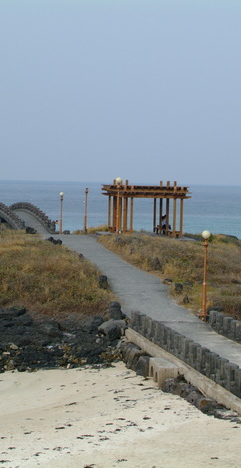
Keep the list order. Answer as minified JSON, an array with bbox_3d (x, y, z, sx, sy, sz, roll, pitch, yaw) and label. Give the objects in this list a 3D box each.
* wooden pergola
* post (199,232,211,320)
[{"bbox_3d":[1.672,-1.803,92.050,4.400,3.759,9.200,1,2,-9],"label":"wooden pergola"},{"bbox_3d":[3.893,1.896,60.400,0.450,4.120,0.450,1,2,0],"label":"post"}]

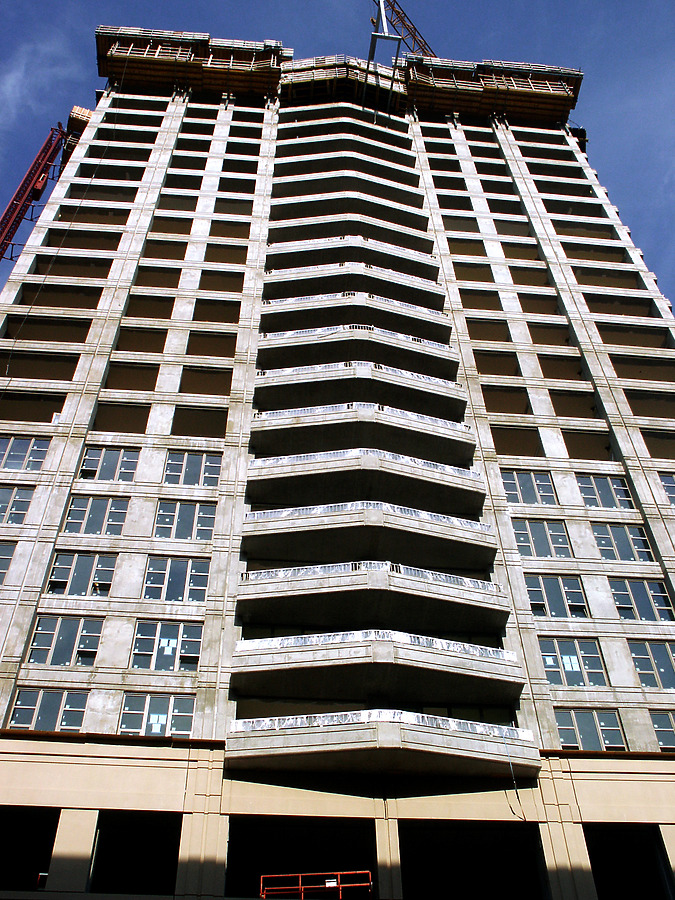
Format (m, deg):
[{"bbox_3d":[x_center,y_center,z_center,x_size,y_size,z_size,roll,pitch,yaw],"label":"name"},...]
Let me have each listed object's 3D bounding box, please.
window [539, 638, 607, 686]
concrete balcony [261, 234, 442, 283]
[{"bbox_3d":[8.317,7.459,32.008,2.223,2.030,0.150,3,-49,-4],"label":"window"},{"bbox_3d":[0.854,-10.527,50.269,9.496,1.285,2.184,3,-49,-4],"label":"concrete balcony"}]

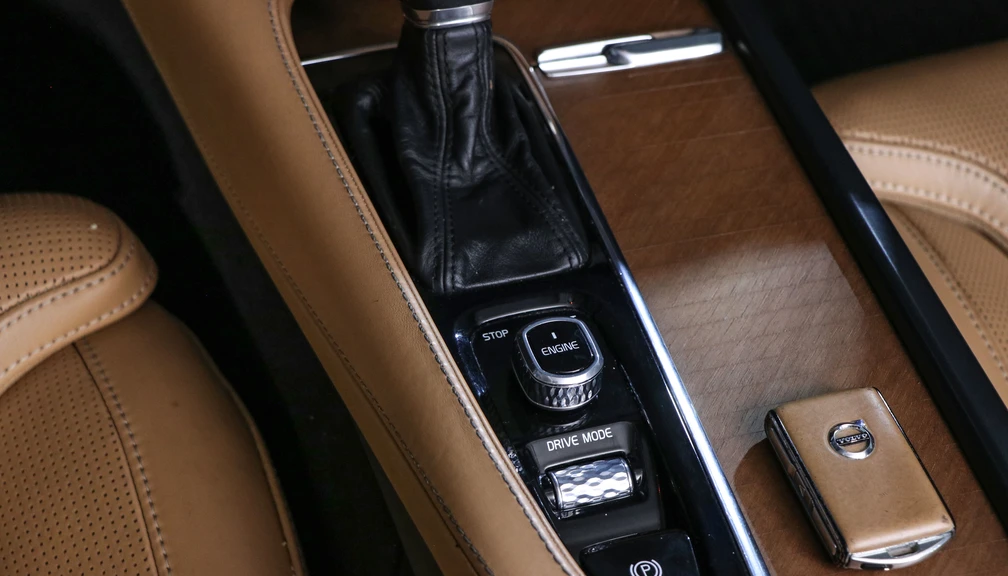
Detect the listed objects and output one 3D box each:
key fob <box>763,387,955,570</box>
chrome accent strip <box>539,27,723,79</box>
[{"bbox_3d":[0.138,0.076,0.532,0.046,0.015,0.072,-11,54,-15],"label":"key fob"},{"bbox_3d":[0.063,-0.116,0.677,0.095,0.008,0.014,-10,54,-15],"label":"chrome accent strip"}]

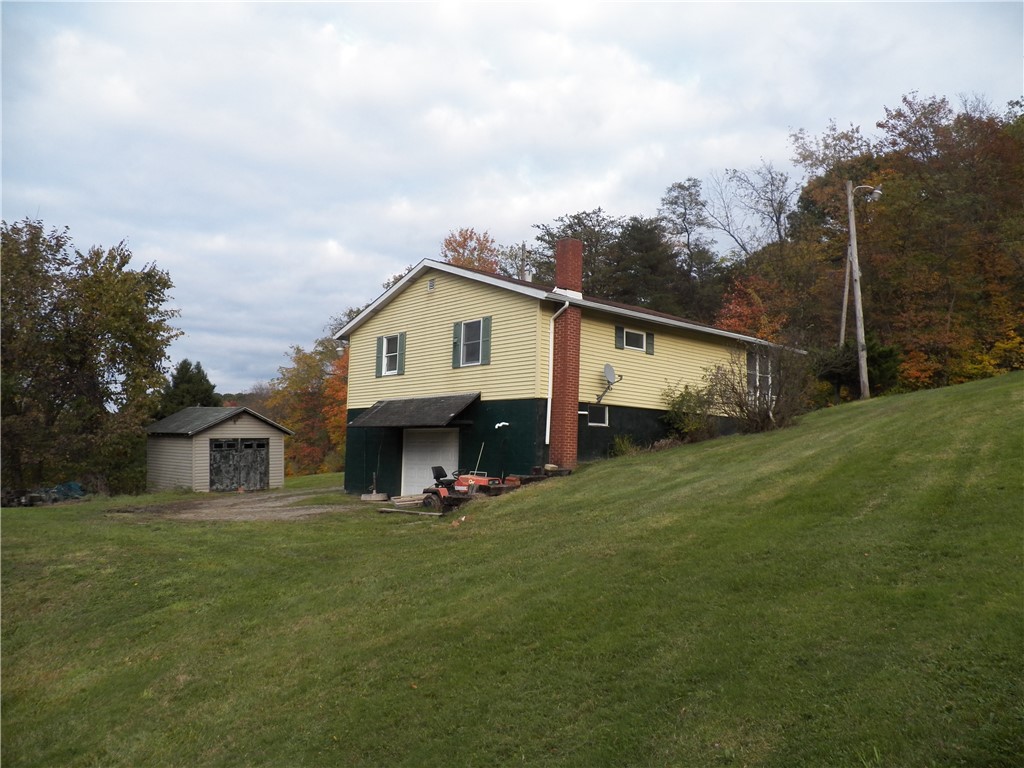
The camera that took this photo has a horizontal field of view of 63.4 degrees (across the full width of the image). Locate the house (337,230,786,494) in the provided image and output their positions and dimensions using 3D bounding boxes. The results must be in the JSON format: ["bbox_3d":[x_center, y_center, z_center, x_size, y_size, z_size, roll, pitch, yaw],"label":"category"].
[{"bbox_3d":[1.656,0.285,27.433,11.800,6.900,10.050,7,-8,-42],"label":"house"}]

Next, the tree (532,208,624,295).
[{"bbox_3d":[4.210,-3.653,50.718,6.000,14.566,6.000,1,-6,5],"label":"tree"}]

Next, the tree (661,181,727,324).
[{"bbox_3d":[10.660,-4.876,48.733,4.400,14.871,4.400,0,-6,12],"label":"tree"}]

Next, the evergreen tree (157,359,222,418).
[{"bbox_3d":[-21.232,2.577,55.426,5.200,8.637,5.000,4,-6,-21],"label":"evergreen tree"}]

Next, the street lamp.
[{"bbox_3d":[12.006,-3.286,28.374,1.200,7.593,0.500,1,-6,6],"label":"street lamp"}]

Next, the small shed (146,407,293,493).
[{"bbox_3d":[-12.643,2.763,35.335,4.350,3.400,5.600,7,-8,-42],"label":"small shed"}]

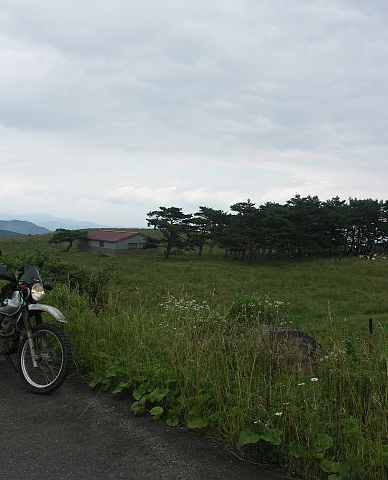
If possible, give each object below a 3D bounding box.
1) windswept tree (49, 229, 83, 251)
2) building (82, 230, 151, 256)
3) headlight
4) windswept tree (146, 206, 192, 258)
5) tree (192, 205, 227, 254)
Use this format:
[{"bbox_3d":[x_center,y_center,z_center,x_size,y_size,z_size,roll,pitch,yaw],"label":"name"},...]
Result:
[{"bbox_3d":[-26.598,-0.104,108.000,7.510,4.590,6.500,1,1,0],"label":"windswept tree"},{"bbox_3d":[-15.516,0.710,105.000,8.500,5.100,13.000,0,1,-37],"label":"building"},{"bbox_3d":[-1.607,0.534,5.340,0.110,0.185,0.180,2,-6,34],"label":"headlight"},{"bbox_3d":[-4.401,-1.347,93.000,8.260,9.340,7.500,1,1,0],"label":"windswept tree"},{"bbox_3d":[3.155,-1.817,99.000,7.080,9.180,6.500,1,1,0],"label":"tree"}]

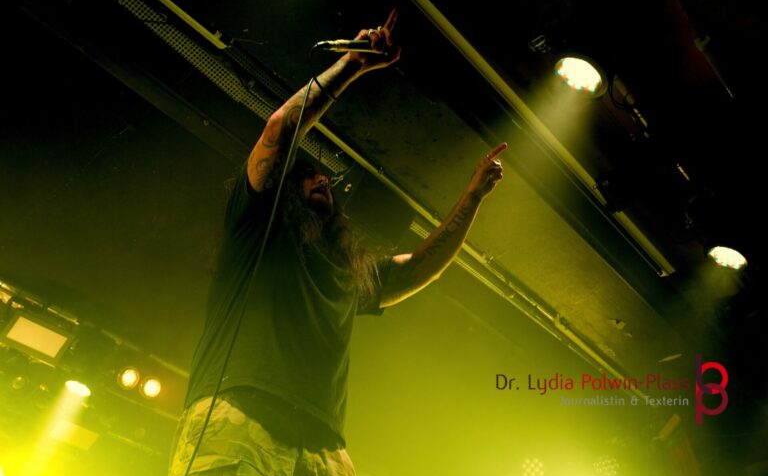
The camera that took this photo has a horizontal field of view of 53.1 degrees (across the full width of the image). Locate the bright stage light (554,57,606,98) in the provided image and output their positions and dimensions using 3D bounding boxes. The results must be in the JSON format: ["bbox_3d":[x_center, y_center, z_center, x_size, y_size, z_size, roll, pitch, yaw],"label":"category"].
[{"bbox_3d":[0.785,-0.685,2.888,0.220,0.240,0.220,20,-23,27],"label":"bright stage light"}]

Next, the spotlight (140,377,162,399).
[{"bbox_3d":[-1.963,1.268,6.507,0.190,0.190,0.200,19,-12,-9],"label":"spotlight"}]

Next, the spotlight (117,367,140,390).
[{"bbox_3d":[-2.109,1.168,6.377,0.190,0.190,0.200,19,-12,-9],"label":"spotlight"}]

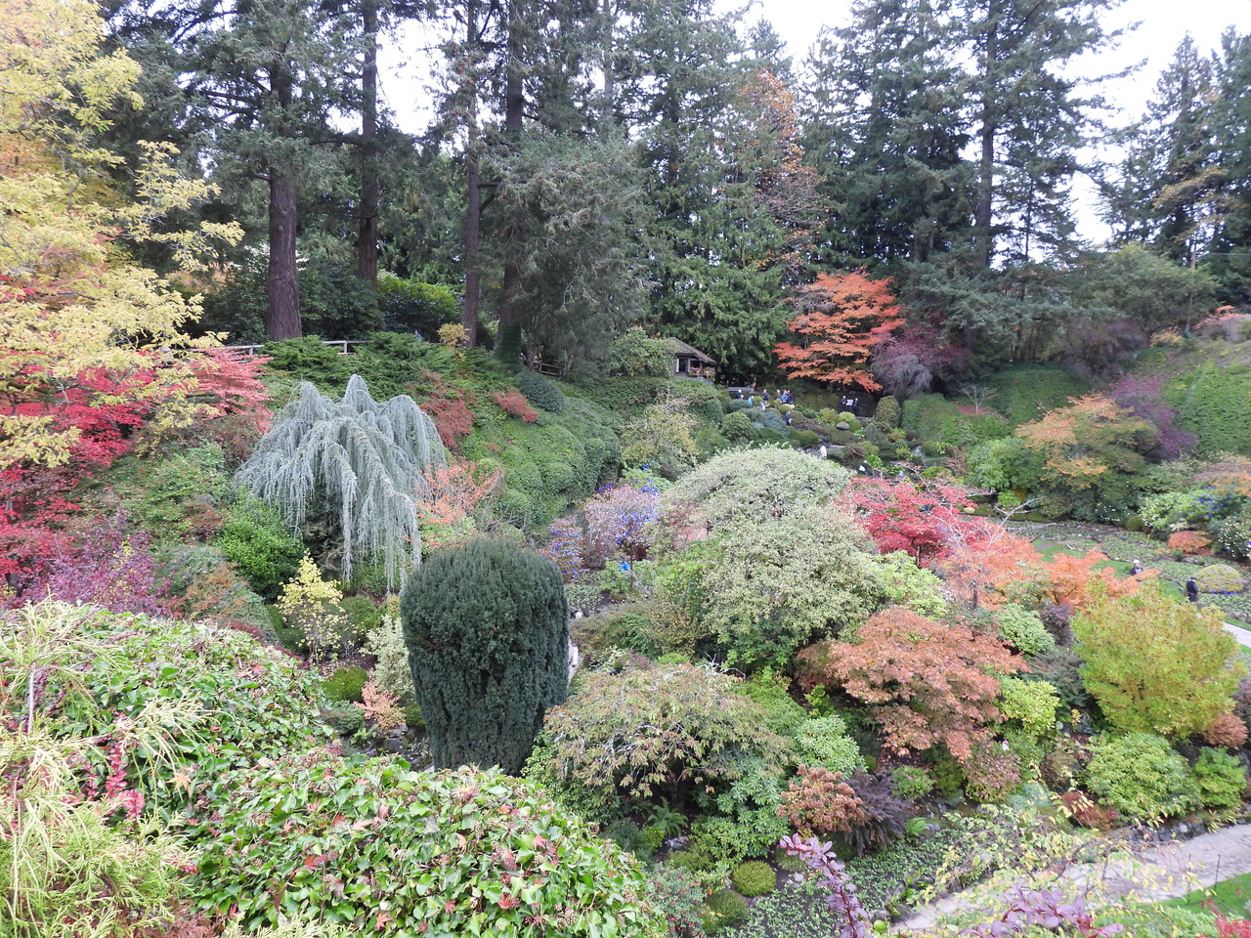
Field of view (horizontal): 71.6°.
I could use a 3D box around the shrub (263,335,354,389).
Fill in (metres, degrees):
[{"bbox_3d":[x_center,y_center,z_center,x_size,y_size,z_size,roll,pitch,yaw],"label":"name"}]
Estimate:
[{"bbox_3d":[-13.894,-4.688,38.000,4.000,2.200,3.200,-2,9,-20],"label":"shrub"}]

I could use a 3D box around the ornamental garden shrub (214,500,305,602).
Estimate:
[{"bbox_3d":[-12.103,2.683,29.000,2.787,3.356,2.648,1,5,0],"label":"ornamental garden shrub"}]

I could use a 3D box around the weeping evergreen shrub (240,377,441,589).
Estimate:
[{"bbox_3d":[-10.053,0.462,31.000,7.033,7.542,6.330,1,5,0],"label":"weeping evergreen shrub"}]

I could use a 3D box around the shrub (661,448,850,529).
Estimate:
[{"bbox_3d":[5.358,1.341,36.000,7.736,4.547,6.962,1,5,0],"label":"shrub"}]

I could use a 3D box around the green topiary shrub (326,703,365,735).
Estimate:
[{"bbox_3d":[-10.077,8.959,31.000,1.550,1.100,1.400,-2,8,-19],"label":"green topiary shrub"}]

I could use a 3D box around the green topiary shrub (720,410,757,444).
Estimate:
[{"bbox_3d":[8.532,-3.259,65.000,2.650,2.400,2.550,2,8,7],"label":"green topiary shrub"}]

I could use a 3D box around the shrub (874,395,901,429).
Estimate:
[{"bbox_3d":[21.480,-4.680,71.000,2.250,2.700,2.200,2,4,17],"label":"shrub"}]

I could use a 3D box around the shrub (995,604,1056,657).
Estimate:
[{"bbox_3d":[17.951,7.185,39.000,2.800,2.200,2.600,5,9,25],"label":"shrub"}]

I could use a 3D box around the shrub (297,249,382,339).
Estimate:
[{"bbox_3d":[-16.321,-9.796,50.000,4.706,5.385,4.235,1,5,0],"label":"shrub"}]

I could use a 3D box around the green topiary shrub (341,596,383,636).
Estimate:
[{"bbox_3d":[-9.448,5.257,31.000,1.600,1.300,1.600,-1,4,-17],"label":"green topiary shrub"}]

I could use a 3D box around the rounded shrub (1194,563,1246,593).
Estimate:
[{"bbox_3d":[30.217,5.577,44.000,2.650,1.300,2.600,3,5,35],"label":"rounded shrub"}]

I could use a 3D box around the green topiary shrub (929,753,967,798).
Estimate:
[{"bbox_3d":[10.395,9.891,28.000,1.200,1.350,1.150,4,9,22],"label":"green topiary shrub"}]

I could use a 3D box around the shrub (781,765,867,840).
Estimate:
[{"bbox_3d":[4.249,7.213,18.700,1.843,1.428,1.843,1,5,0],"label":"shrub"}]

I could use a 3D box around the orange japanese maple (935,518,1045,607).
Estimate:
[{"bbox_3d":[16.112,4.201,38.500,4.422,4.314,4.201,1,5,0],"label":"orange japanese maple"}]

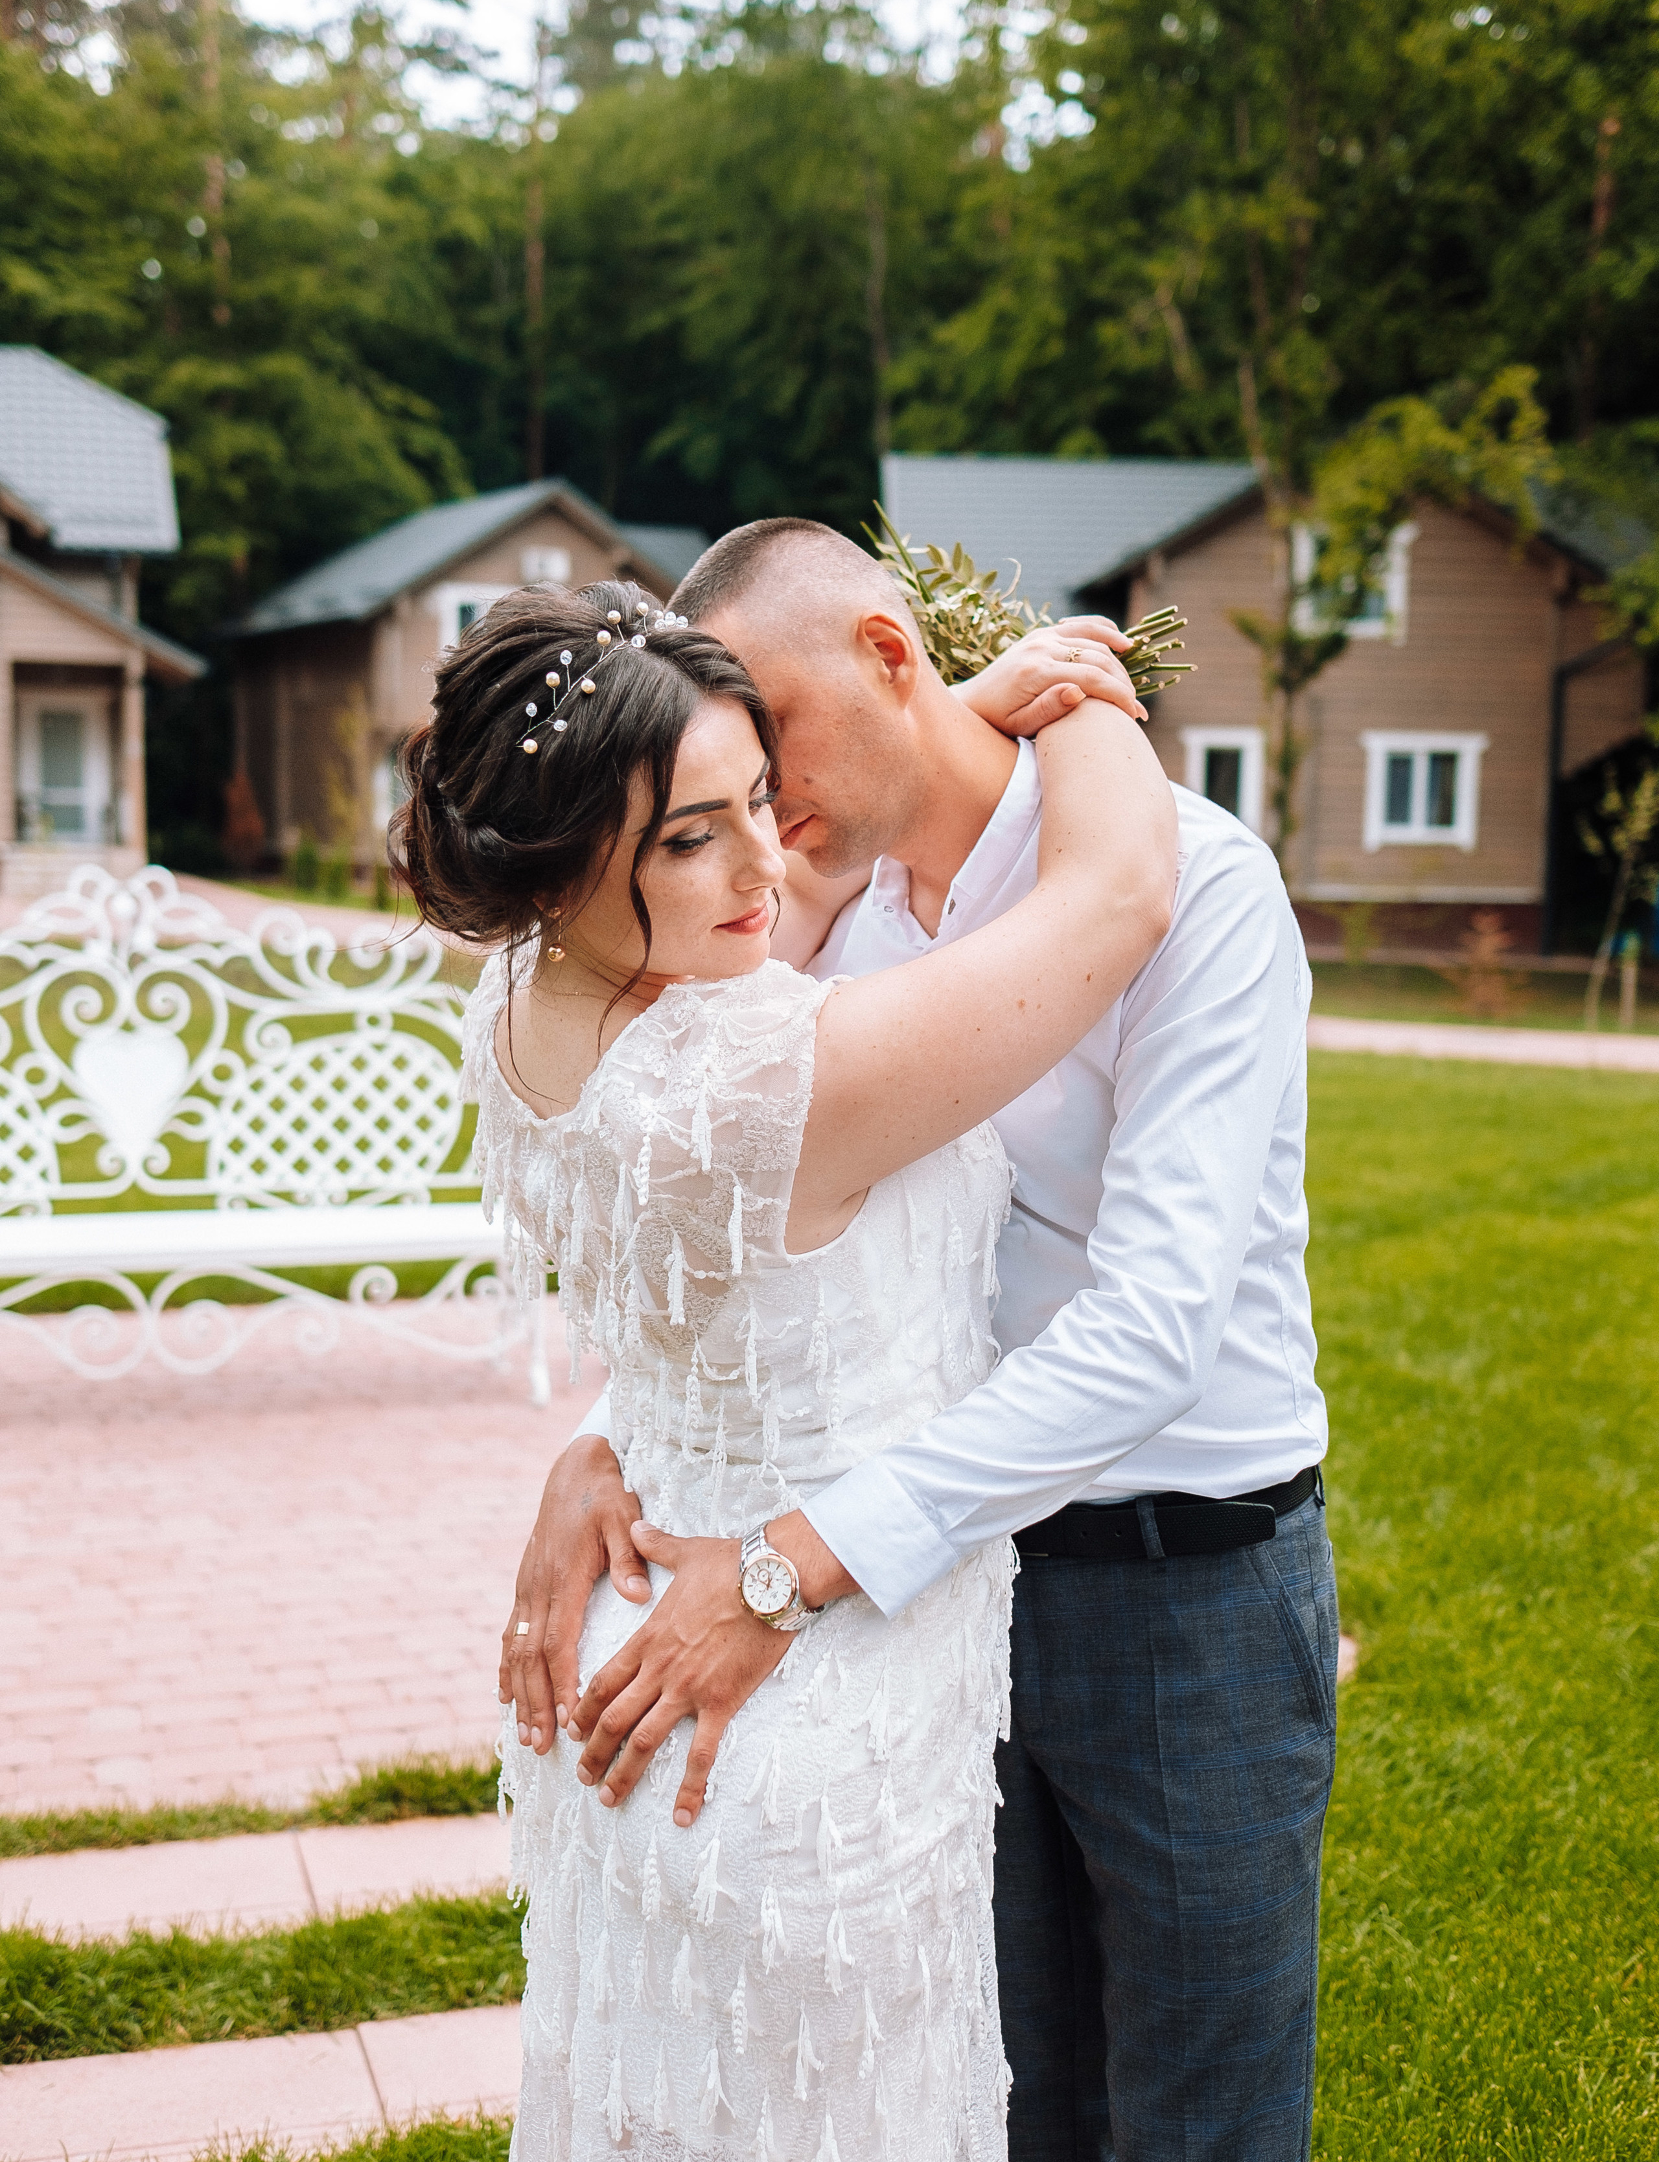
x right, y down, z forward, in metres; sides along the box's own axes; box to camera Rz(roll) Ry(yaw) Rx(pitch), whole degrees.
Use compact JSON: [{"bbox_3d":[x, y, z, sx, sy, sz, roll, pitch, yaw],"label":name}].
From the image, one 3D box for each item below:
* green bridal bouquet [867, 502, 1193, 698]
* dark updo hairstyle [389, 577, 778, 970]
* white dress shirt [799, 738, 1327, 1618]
[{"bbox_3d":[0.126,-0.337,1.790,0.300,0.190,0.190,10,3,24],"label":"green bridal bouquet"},{"bbox_3d":[-0.161,-0.204,1.580,0.265,0.245,0.215,4,20,42],"label":"dark updo hairstyle"},{"bbox_3d":[0.100,0.055,1.700,0.500,0.600,0.360,4,8,33],"label":"white dress shirt"}]

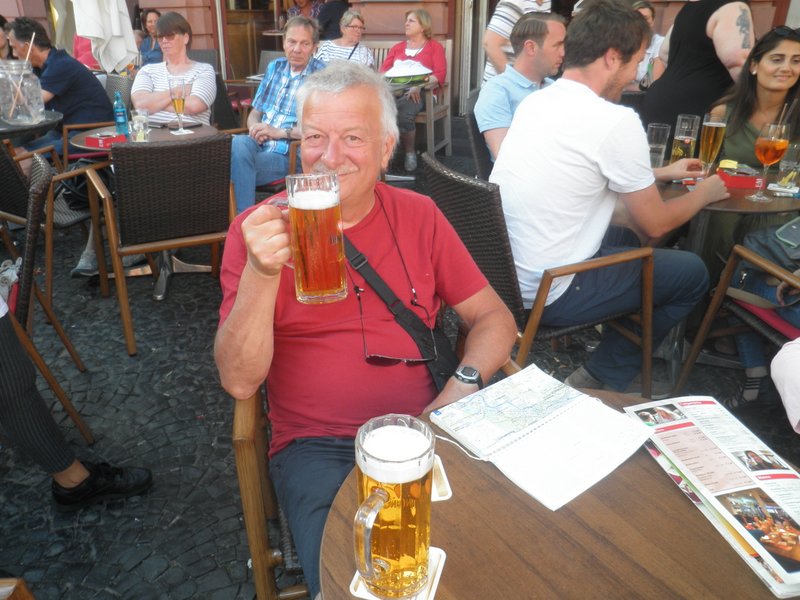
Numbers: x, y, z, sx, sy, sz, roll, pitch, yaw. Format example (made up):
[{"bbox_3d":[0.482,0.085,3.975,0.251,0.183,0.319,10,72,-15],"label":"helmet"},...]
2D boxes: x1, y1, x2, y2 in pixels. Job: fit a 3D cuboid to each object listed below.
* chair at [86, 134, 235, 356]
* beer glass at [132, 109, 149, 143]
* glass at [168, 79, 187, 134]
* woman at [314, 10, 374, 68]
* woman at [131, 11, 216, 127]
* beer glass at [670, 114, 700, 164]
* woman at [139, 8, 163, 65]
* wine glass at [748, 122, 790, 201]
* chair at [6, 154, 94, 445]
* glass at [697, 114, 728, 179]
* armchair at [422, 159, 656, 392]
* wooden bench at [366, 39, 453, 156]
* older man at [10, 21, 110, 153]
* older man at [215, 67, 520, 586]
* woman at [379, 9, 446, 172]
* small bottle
[{"bbox_3d":[-1.039,-0.340,2.881,0.575,0.860,0.680,-14,28,-28],"label":"chair"},{"bbox_3d":[-1.155,-0.768,2.870,0.078,0.135,0.078,0,24,0],"label":"beer glass"},{"bbox_3d":[-1.035,-0.902,3.020,0.078,0.238,0.078,0,24,0],"label":"glass"},{"bbox_3d":[-0.400,-1.470,4.860,0.500,1.260,0.750,-3,25,-7],"label":"woman"},{"bbox_3d":[-1.240,-0.873,3.561,0.530,1.270,0.780,3,25,5],"label":"woman"},{"bbox_3d":[0.984,-0.533,2.242,0.076,0.200,0.076,0,25,0],"label":"beer glass"},{"bbox_3d":[-2.080,-1.792,5.560,0.480,1.260,0.750,-2,25,-5],"label":"woman"},{"bbox_3d":[1.163,-0.436,2.051,0.110,0.235,0.110,0,25,0],"label":"wine glass"},{"bbox_3d":[-1.371,0.052,2.016,0.600,0.850,0.560,-11,27,-24],"label":"chair"},{"bbox_3d":[1.115,-0.546,2.315,0.083,0.228,0.083,0,24,0],"label":"glass"},{"bbox_3d":[0.480,-0.069,2.291,0.680,0.860,0.575,-13,28,-25],"label":"armchair"},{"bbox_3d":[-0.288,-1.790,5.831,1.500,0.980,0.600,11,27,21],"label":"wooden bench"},{"bbox_3d":[-2.011,-1.038,3.834,0.770,1.220,0.520,-9,26,-20],"label":"older man"},{"bbox_3d":[-0.060,0.227,1.194,0.580,1.240,0.780,-4,25,-9],"label":"older man"},{"bbox_3d":[0.115,-1.740,5.263,0.550,1.270,0.720,7,25,13],"label":"woman"},{"bbox_3d":[-1.283,-0.853,2.965,0.058,0.195,0.058,0,24,0],"label":"small bottle"}]

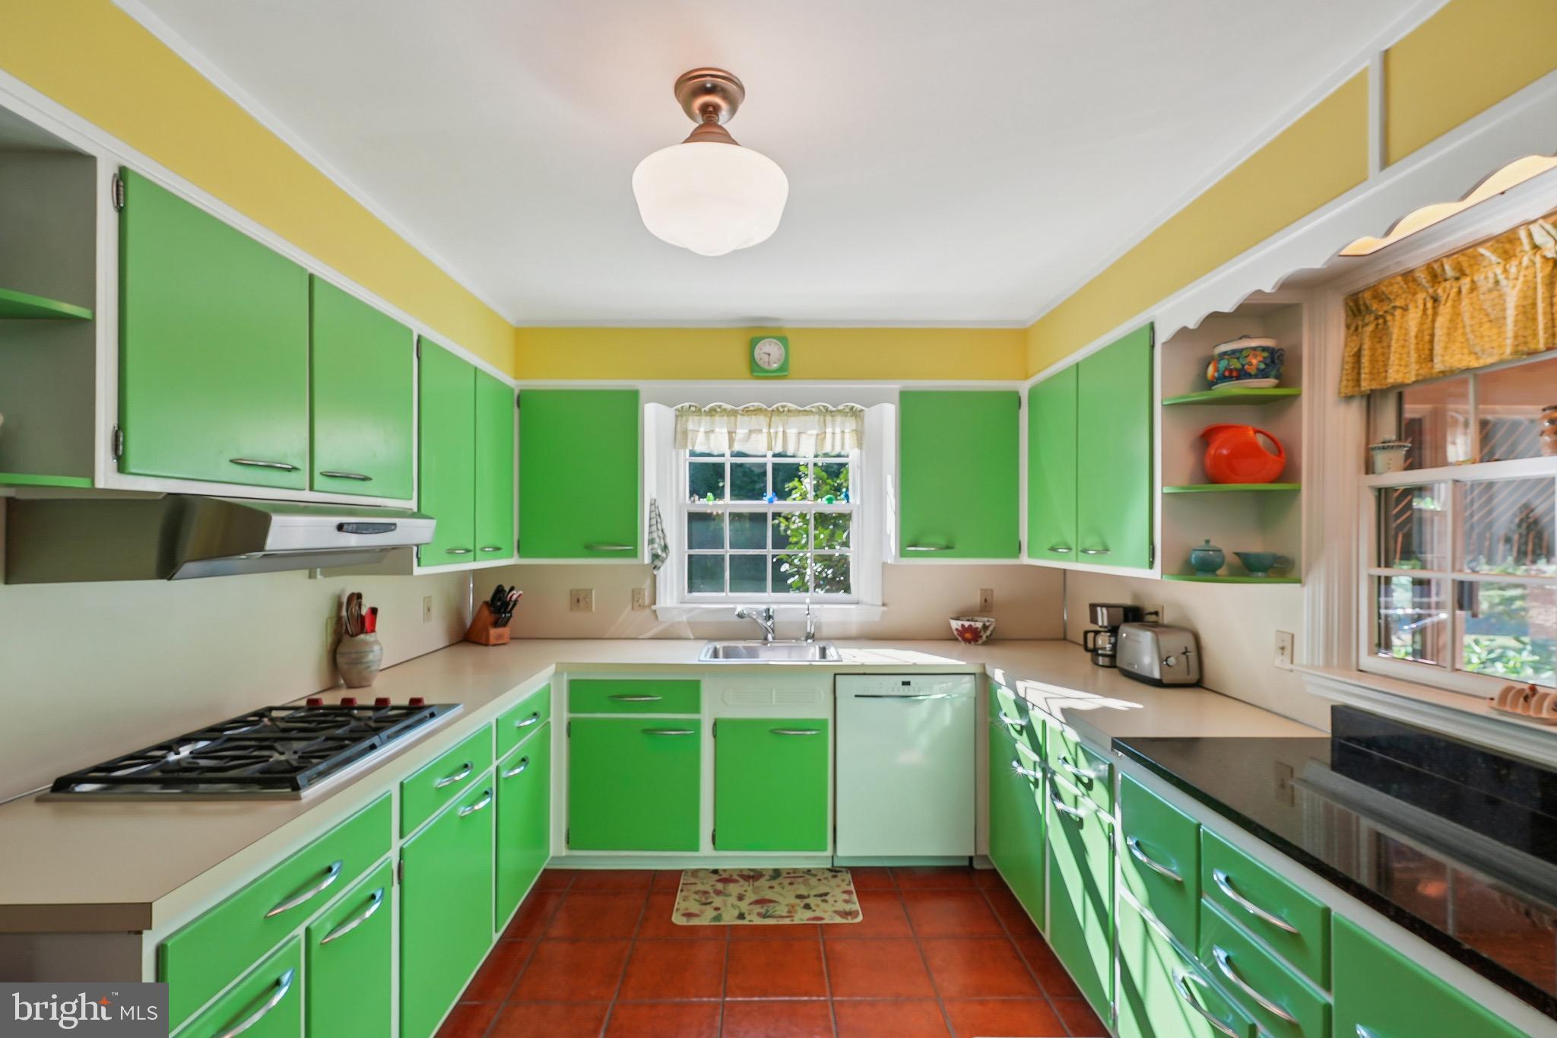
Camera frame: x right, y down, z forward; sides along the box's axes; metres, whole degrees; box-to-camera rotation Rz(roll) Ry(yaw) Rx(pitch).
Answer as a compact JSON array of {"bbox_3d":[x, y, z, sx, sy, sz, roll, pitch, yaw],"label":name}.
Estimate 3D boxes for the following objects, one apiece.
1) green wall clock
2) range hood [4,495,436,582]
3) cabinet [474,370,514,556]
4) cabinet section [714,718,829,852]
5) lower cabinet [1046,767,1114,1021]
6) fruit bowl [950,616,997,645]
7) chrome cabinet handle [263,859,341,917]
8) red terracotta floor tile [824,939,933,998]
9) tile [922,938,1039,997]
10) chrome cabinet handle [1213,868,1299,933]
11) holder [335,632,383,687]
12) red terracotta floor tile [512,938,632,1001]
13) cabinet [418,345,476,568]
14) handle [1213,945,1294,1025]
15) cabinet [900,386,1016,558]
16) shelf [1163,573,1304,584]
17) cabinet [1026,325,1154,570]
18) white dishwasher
[{"bbox_3d":[-0.043,-0.769,3.256,0.180,0.190,0.045,0,-1,-1],"label":"green wall clock"},{"bbox_3d":[-1.338,0.044,1.799,0.530,0.185,0.770,0,-1,-1],"label":"range hood"},{"bbox_3d":[-1.388,-0.214,3.028,0.345,0.795,0.430,0,-1,-1],"label":"cabinet"},{"bbox_3d":[-0.030,1.138,3.240,0.490,0.570,0.560,0,-1,-1],"label":"cabinet section"},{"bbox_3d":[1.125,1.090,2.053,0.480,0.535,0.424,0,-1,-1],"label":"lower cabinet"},{"bbox_3d":[0.982,0.566,3.500,0.236,0.125,0.236,0,-1,0],"label":"fruit bowl"},{"bbox_3d":[-0.915,0.724,1.359,0.033,0.024,0.225,0,-1,-1],"label":"chrome cabinet handle"},{"bbox_3d":[0.332,1.520,2.336,0.330,0.013,0.330,0,-1,-1],"label":"red terracotta floor tile"},{"bbox_3d":[0.677,1.520,2.338,0.335,0.012,0.322,0,-1,-1],"label":"tile"},{"bbox_3d":[0.896,0.727,1.325,0.036,0.022,0.228,0,-1,-1],"label":"chrome cabinet handle"},{"bbox_3d":[-1.536,0.517,2.535,0.150,0.190,0.150,0,-1,-1],"label":"holder"},{"bbox_3d":[-0.682,1.516,2.321,0.330,0.013,0.330,0,-1,-1],"label":"red terracotta floor tile"},{"bbox_3d":[-1.385,-0.226,2.556,0.330,0.779,0.453,0,-1,-1],"label":"cabinet"},{"bbox_3d":[0.895,0.881,1.324,0.036,0.022,0.228,0,-1,-1],"label":"handle"},{"bbox_3d":[0.855,-0.208,3.433,0.570,0.795,0.340,0,-1,-1],"label":"cabinet"},{"bbox_3d":[1.354,0.179,2.062,0.320,0.019,0.175,0,-1,-1],"label":"shelf"},{"bbox_3d":[1.345,-0.218,2.725,0.340,0.800,1.080,0,-1,-1],"label":"cabinet"},{"bbox_3d":[0.548,1.083,3.279,0.603,0.809,0.600,0,-1,-1],"label":"white dishwasher"}]

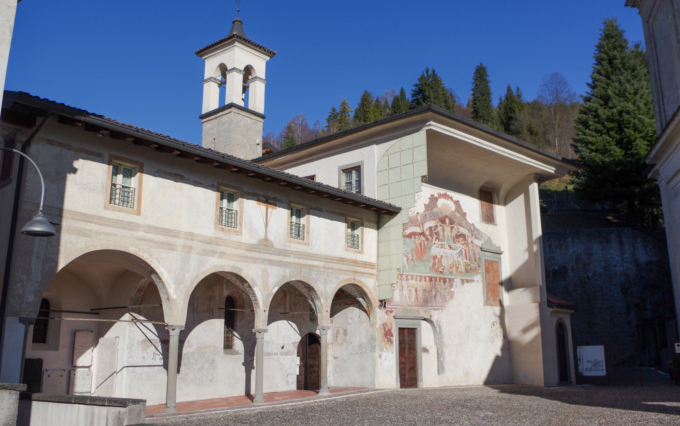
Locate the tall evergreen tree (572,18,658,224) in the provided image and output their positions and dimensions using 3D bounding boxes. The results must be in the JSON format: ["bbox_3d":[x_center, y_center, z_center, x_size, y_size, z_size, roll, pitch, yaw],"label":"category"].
[{"bbox_3d":[26.403,-8.978,60.610,8.500,20.760,8.500,0,-13,0],"label":"tall evergreen tree"}]

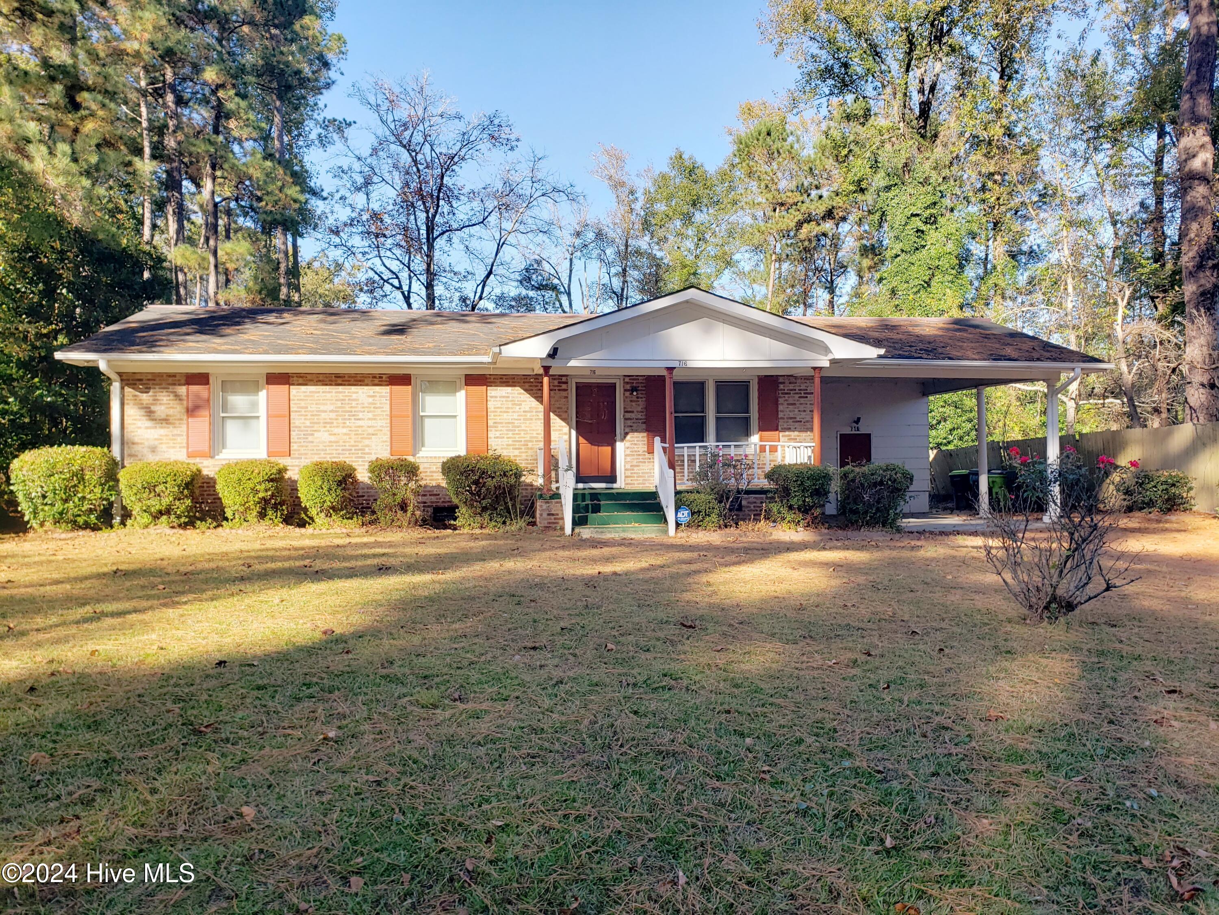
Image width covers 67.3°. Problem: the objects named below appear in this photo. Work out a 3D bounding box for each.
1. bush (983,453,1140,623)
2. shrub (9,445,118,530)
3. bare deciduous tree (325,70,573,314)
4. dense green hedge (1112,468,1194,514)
[{"bbox_3d":[3.800,0.661,7.700,1.280,1.400,1.200,-1,0,-9],"label":"bush"},{"bbox_3d":[-8.888,0.488,14.900,1.650,1.330,1.500,-1,0,-9],"label":"shrub"},{"bbox_3d":[-5.800,-6.100,33.000,8.500,15.500,8.200,-1,0,-9],"label":"bare deciduous tree"},{"bbox_3d":[12.105,0.743,20.400,1.750,0.980,1.600,-1,0,-9],"label":"dense green hedge"}]

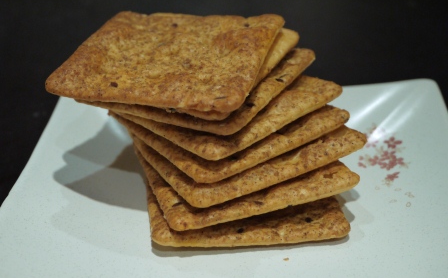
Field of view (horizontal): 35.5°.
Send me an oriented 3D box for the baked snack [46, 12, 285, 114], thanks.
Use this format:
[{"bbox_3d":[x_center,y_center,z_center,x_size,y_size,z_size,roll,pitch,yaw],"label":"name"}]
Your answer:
[{"bbox_3d":[-0.017,-0.027,0.213,0.059,0.005,0.059,6,35,16],"label":"baked snack"}]

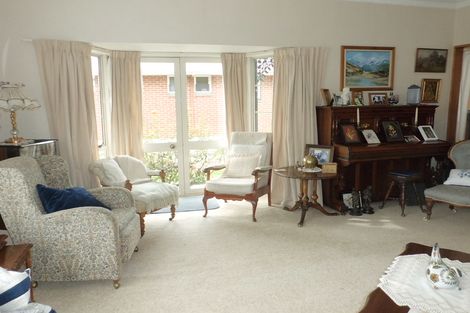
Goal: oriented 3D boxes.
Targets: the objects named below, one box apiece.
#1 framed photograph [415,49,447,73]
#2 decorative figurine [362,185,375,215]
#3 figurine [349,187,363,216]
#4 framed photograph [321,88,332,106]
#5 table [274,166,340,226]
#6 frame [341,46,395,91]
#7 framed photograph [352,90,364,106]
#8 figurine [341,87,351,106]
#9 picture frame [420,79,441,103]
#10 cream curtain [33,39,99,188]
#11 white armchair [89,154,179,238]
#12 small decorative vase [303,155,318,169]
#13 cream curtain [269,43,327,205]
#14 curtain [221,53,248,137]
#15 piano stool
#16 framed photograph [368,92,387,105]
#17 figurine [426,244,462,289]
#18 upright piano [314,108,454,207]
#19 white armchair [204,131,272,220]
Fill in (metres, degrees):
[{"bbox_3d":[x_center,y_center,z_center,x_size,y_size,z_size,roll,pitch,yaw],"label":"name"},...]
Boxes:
[{"bbox_3d":[2.765,-1.338,4.761,0.534,0.320,0.029,-3,9,-15],"label":"framed photograph"},{"bbox_3d":[1.601,0.503,4.037,0.133,0.314,0.128,-3,9,-15],"label":"decorative figurine"},{"bbox_3d":[1.478,0.544,4.114,0.155,0.314,0.150,0,10,6],"label":"figurine"},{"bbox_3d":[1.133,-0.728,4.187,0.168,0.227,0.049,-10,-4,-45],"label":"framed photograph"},{"bbox_3d":[0.837,0.448,4.011,0.745,0.556,0.745,-1,10,0],"label":"table"},{"bbox_3d":[1.769,-1.154,4.493,0.823,0.556,0.039,-3,9,-15],"label":"frame"},{"bbox_3d":[1.555,-0.736,4.306,0.153,0.197,0.039,-4,-3,-21],"label":"framed photograph"},{"bbox_3d":[1.393,-0.753,4.258,0.108,0.236,0.099,-3,9,-15],"label":"figurine"},{"bbox_3d":[2.870,-0.957,4.962,0.323,0.340,0.035,-4,10,-16],"label":"picture frame"},{"bbox_3d":[-1.754,-0.213,3.684,0.550,2.030,0.130,-4,10,-16],"label":"cream curtain"},{"bbox_3d":[-1.137,0.420,3.818,0.740,0.730,0.620,4,11,24],"label":"white armchair"},{"bbox_3d":[0.921,0.063,4.084,0.160,0.160,0.160,-1,10,1],"label":"small decorative vase"},{"bbox_3d":[0.797,-0.345,4.250,0.761,1.959,0.168,-3,9,-15],"label":"cream curtain"},{"bbox_3d":[0.005,-0.436,4.915,0.380,2.030,0.120,-4,10,-16],"label":"curtain"},{"bbox_3d":[2.003,0.419,4.041,0.384,0.463,0.384,-3,9,-15],"label":"piano stool"},{"bbox_3d":[1.931,-0.764,4.564,0.265,0.155,0.040,-2,10,-7],"label":"framed photograph"},{"bbox_3d":[0.968,0.486,1.561,0.172,0.195,0.113,-5,9,-25],"label":"figurine"},{"bbox_3d":[1.893,-0.007,4.290,1.507,1.236,0.690,-3,9,-15],"label":"upright piano"},{"bbox_3d":[0.068,0.203,4.150,0.670,0.936,0.788,2,9,22],"label":"white armchair"}]

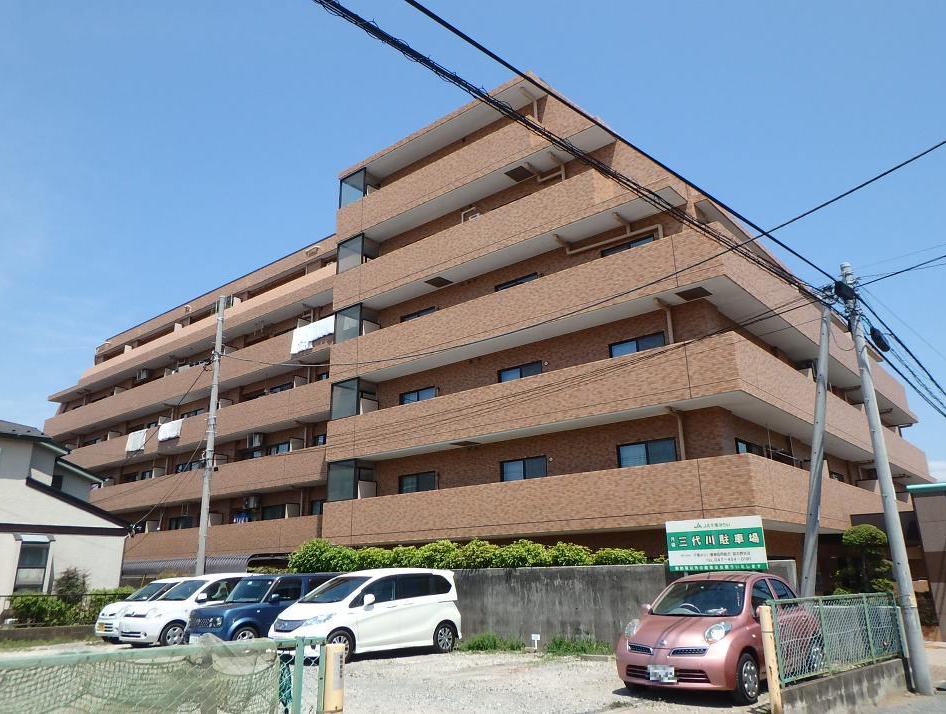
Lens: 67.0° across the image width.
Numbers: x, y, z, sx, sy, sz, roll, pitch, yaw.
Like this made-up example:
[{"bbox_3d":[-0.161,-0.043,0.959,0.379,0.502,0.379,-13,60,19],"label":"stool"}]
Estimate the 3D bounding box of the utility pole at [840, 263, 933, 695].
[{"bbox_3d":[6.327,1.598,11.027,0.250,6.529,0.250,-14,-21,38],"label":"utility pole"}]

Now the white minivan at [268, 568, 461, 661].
[{"bbox_3d":[-2.195,5.349,15.015,1.695,1.715,4.215,-16,-23,41],"label":"white minivan"}]

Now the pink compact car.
[{"bbox_3d":[3.565,3.877,10.248,1.665,1.525,3.720,-16,-22,40],"label":"pink compact car"}]

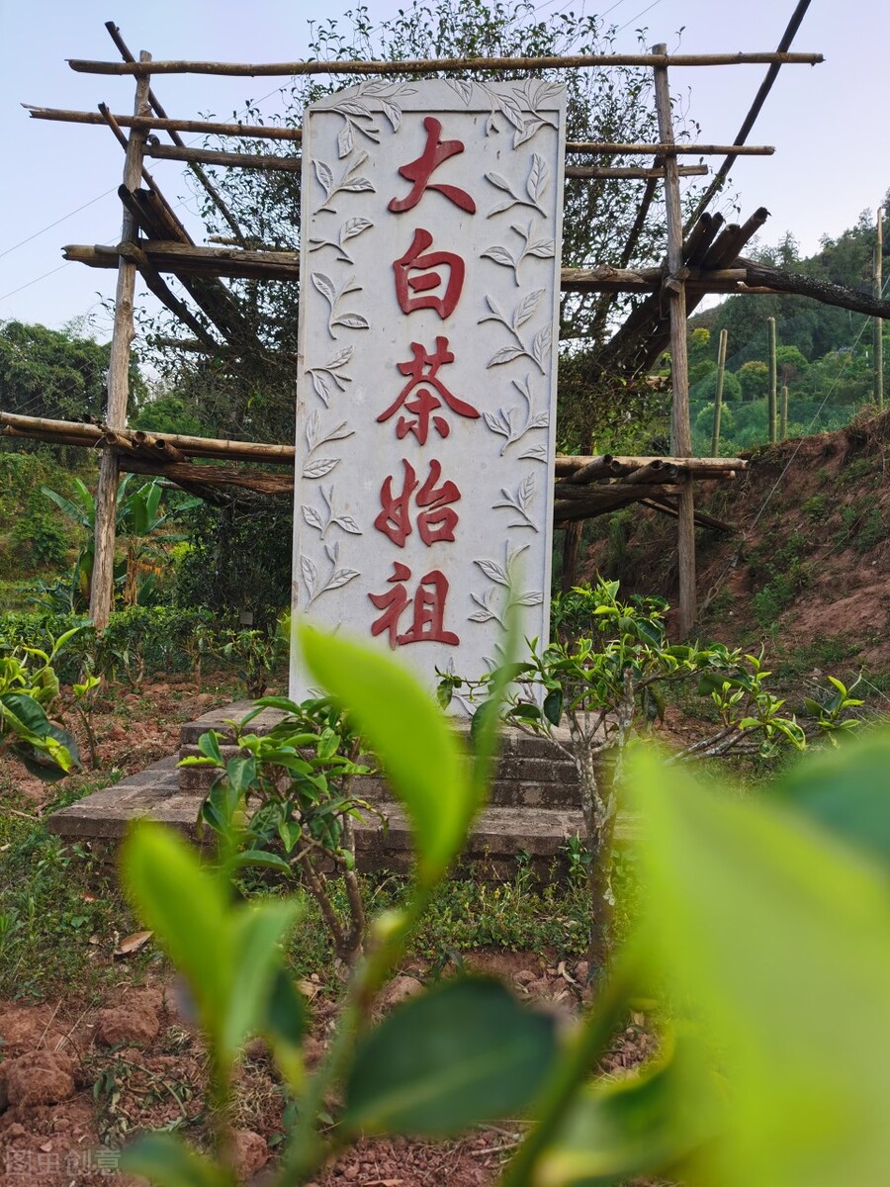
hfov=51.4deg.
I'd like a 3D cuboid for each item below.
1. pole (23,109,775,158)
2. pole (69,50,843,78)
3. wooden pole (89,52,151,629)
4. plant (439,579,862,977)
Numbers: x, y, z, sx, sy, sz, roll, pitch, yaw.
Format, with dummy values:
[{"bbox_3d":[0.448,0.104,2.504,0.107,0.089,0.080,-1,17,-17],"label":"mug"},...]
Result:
[{"bbox_3d":[-0.298,-2.992,5.990,4.883,0.075,0.070,3,-2,0],"label":"pole"},{"bbox_3d":[0.003,-3.445,6.010,4.906,0.095,0.080,0,-2,0],"label":"pole"},{"bbox_3d":[-2.539,-1.813,7.300,0.160,4.927,0.160,4,0,0],"label":"wooden pole"},{"bbox_3d":[0.546,0.483,2.450,1.120,1.063,0.880,1,-1,0],"label":"plant"}]

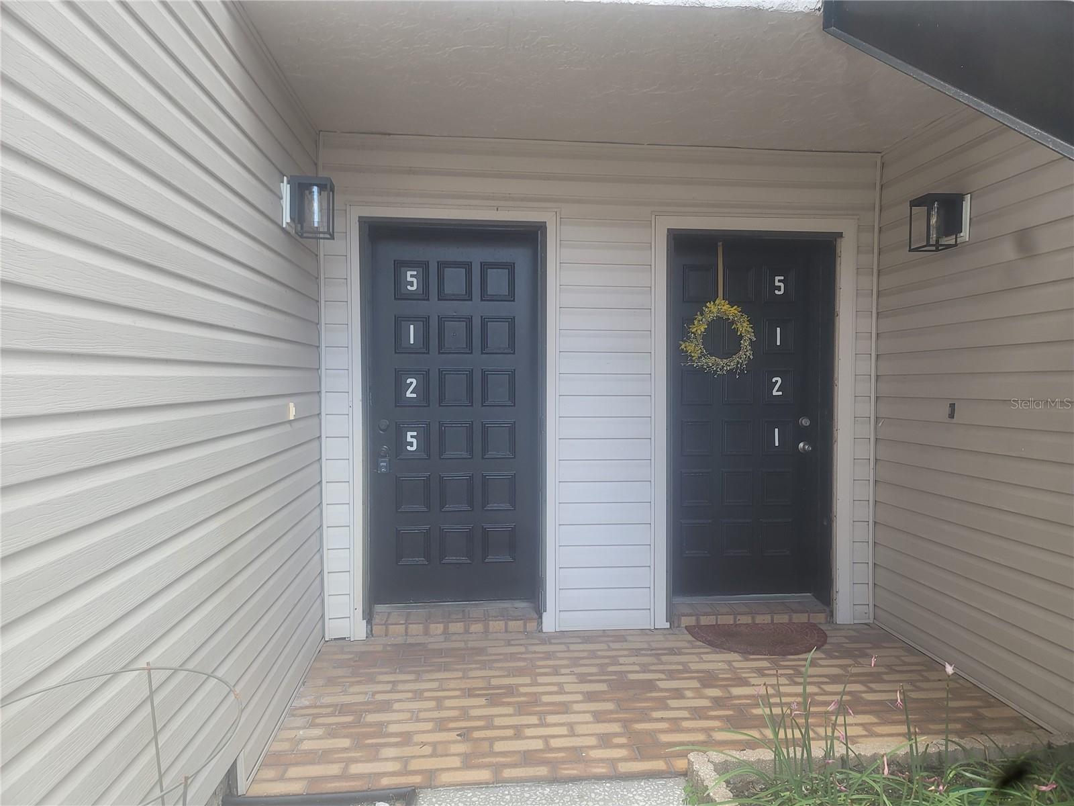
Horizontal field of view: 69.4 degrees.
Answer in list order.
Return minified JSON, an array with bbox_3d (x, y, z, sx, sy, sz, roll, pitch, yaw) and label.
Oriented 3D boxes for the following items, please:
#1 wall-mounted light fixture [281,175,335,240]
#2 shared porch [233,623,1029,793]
[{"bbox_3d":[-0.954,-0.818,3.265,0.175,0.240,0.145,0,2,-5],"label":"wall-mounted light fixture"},{"bbox_3d":[0.450,1.251,3.332,2.900,0.080,1.520,0,2,-5],"label":"shared porch"}]

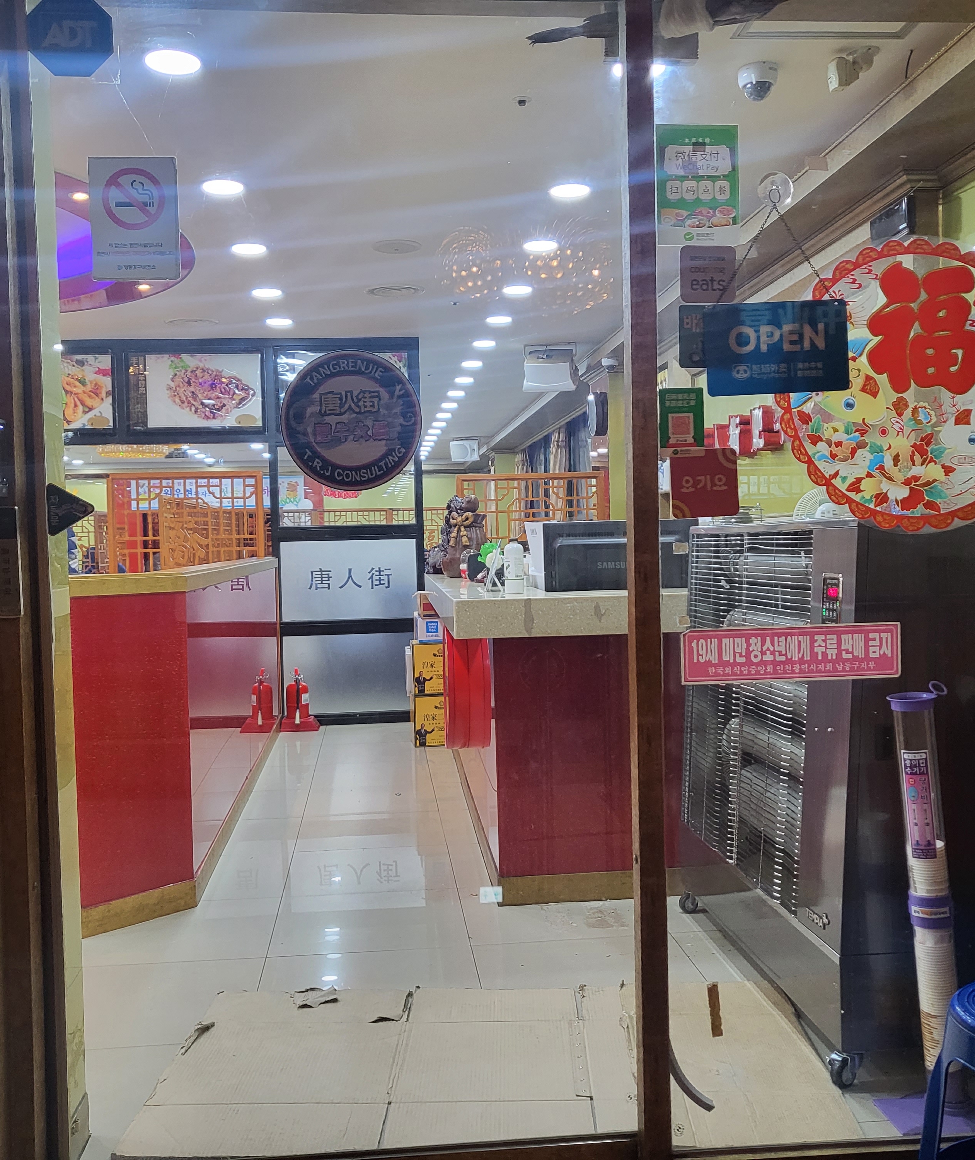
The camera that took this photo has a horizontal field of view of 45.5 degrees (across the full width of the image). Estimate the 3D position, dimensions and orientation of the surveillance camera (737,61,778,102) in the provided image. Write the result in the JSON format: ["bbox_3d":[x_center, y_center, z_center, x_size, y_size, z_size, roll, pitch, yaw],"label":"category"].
[{"bbox_3d":[0.741,-1.364,3.188,0.114,0.097,0.114,-1,3,-5],"label":"surveillance camera"}]

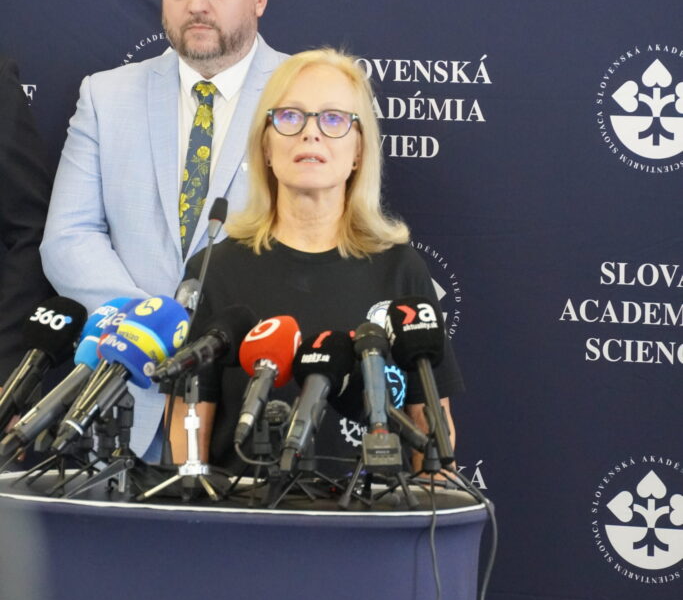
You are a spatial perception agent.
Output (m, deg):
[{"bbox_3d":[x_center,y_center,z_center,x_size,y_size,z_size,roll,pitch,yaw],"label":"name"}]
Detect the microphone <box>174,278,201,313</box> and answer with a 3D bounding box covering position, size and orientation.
[{"bbox_3d":[-0.225,0.025,6.200,0.052,0.160,0.052,4,-38,14],"label":"microphone"}]

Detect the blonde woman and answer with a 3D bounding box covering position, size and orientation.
[{"bbox_3d":[-0.040,0.455,6.440,0.450,1.670,0.320,1,4,-1],"label":"blonde woman"}]

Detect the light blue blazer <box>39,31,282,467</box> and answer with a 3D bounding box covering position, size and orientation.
[{"bbox_3d":[-0.222,-0.044,6.920,0.520,0.770,0.340,1,4,14],"label":"light blue blazer"}]

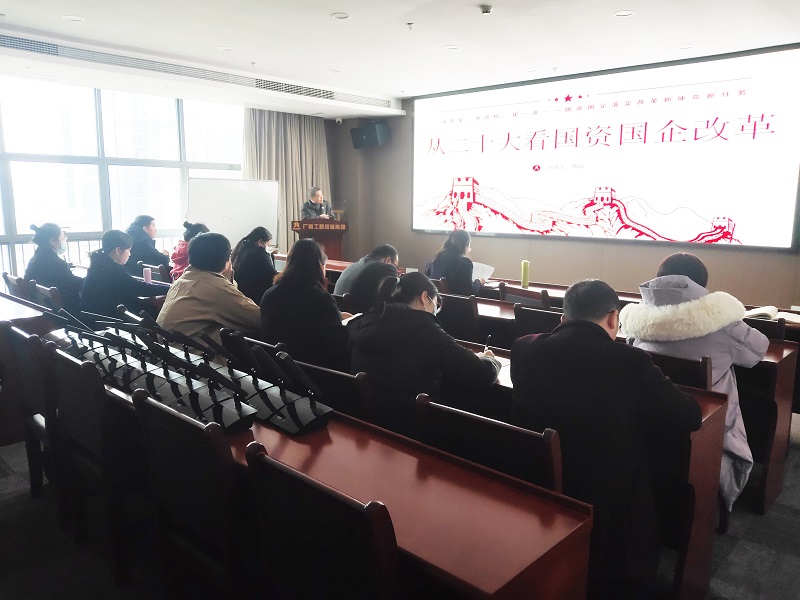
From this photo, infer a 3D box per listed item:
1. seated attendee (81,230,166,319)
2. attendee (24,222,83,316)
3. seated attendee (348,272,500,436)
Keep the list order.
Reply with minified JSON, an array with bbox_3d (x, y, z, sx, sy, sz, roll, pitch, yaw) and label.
[{"bbox_3d":[-2.322,0.078,5.067,0.480,1.310,0.740,9,13,42],"label":"seated attendee"},{"bbox_3d":[-3.157,-0.035,5.657,0.480,1.340,0.740,9,13,42],"label":"attendee"},{"bbox_3d":[0.106,0.476,2.593,0.580,1.200,0.780,9,13,43],"label":"seated attendee"}]

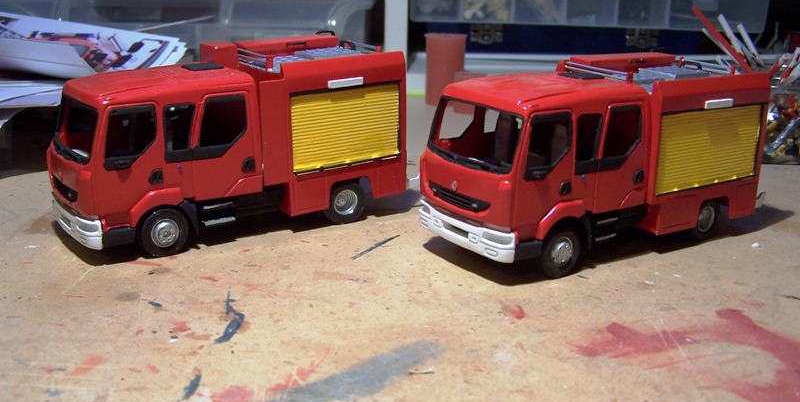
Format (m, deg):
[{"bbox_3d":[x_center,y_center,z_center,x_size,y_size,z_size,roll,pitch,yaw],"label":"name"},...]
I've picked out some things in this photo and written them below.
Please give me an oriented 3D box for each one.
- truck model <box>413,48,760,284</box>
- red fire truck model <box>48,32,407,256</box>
[{"bbox_3d":[0.076,-0.020,0.344,0.135,0.070,0.059,-9,19,-31],"label":"truck model"},{"bbox_3d":[-0.068,-0.027,0.355,0.137,0.074,0.059,-10,20,-34],"label":"red fire truck model"}]

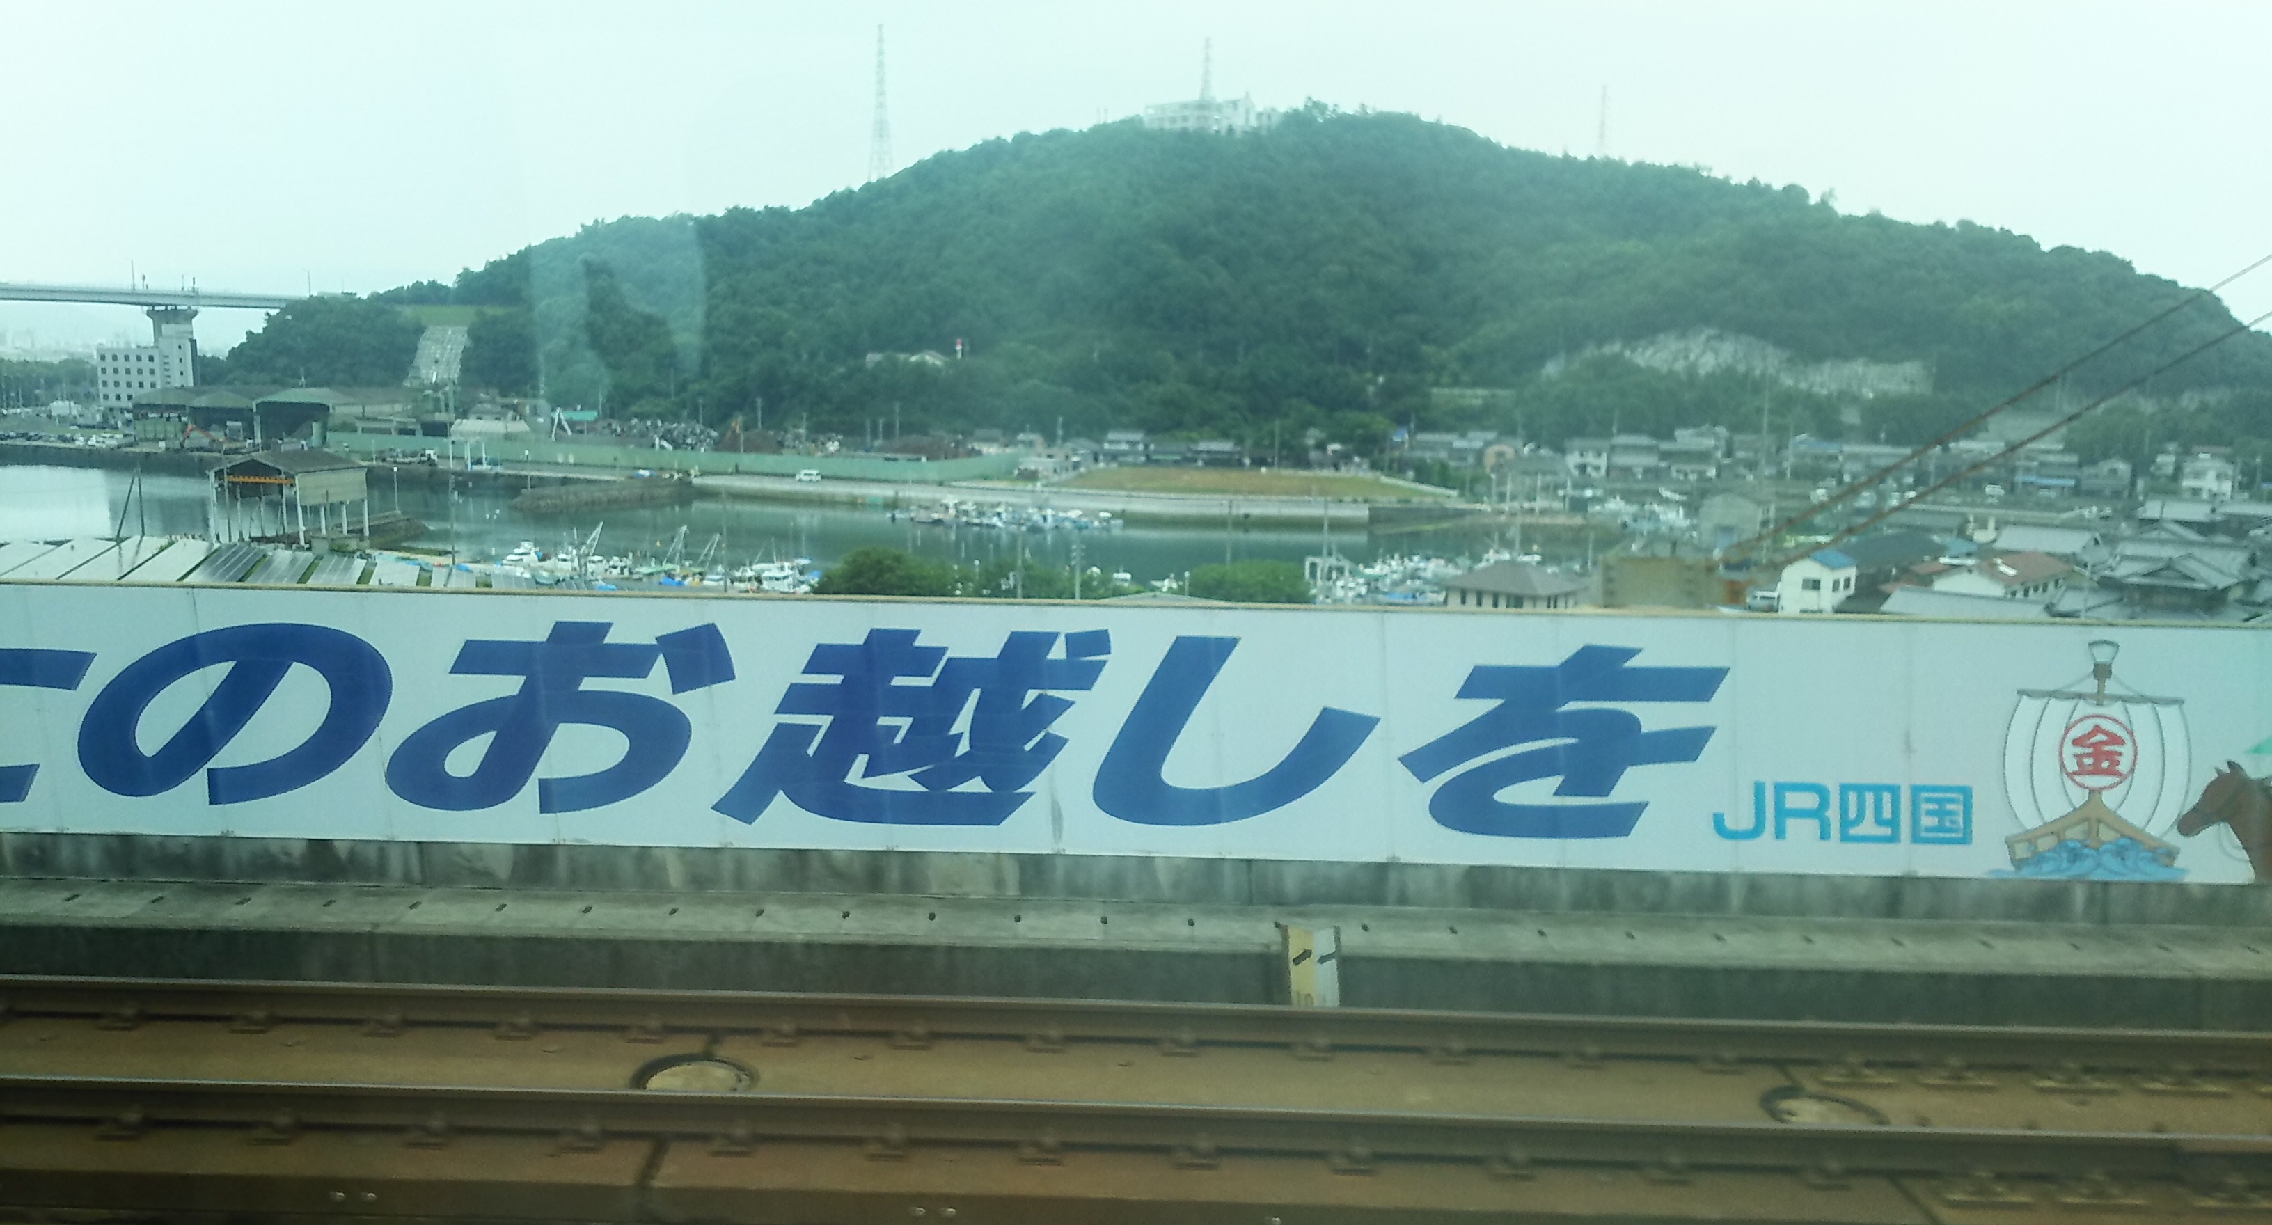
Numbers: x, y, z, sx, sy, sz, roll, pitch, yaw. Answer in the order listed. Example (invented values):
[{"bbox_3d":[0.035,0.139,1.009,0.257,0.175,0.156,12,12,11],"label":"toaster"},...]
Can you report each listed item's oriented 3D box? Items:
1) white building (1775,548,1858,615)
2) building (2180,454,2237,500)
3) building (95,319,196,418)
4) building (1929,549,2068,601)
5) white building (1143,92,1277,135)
[{"bbox_3d":[62.152,-1.797,155.000,4.600,7.200,5.500,9,12,42],"label":"white building"},{"bbox_3d":[185.962,-23.099,296.000,7.000,8.000,6.500,4,9,19],"label":"building"},{"bbox_3d":[-270.226,-65.266,466.000,22.500,26.000,12.000,-2,9,-17],"label":"building"},{"bbox_3d":[79.103,-1.398,156.000,7.200,6.600,15.500,9,12,43],"label":"building"},{"bbox_3d":[30.144,-201.316,690.000,51.000,16.000,17.000,4,9,20],"label":"white building"}]

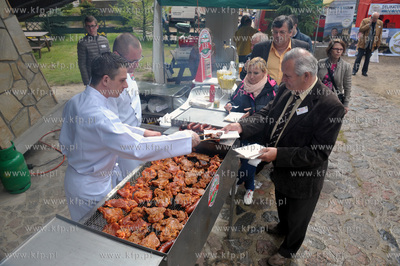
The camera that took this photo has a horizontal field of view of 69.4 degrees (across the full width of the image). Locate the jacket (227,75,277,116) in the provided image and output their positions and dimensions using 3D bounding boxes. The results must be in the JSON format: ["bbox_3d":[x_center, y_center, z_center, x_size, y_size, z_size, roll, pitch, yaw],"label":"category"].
[{"bbox_3d":[0.528,-0.240,2.738,0.490,0.630,0.390,11,25,25],"label":"jacket"}]

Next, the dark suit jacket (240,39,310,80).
[{"bbox_3d":[0.815,-0.558,3.106,0.590,0.780,0.380,7,24,18],"label":"dark suit jacket"}]

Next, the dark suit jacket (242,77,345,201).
[{"bbox_3d":[0.672,-0.022,2.103,0.510,0.790,0.610,-12,25,-26],"label":"dark suit jacket"}]

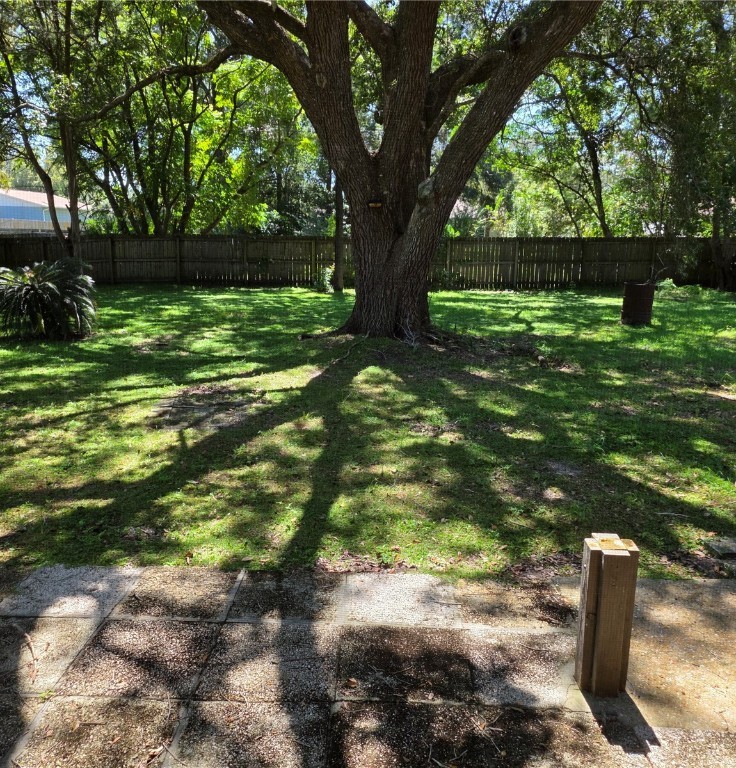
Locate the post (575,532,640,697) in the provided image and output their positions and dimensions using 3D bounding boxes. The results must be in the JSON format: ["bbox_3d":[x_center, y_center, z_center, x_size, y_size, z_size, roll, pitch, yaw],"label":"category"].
[{"bbox_3d":[0.864,0.843,2.476,0.165,0.554,0.165,1,12,4],"label":"post"}]

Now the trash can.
[{"bbox_3d":[5.466,-1.633,13.800,0.590,0.870,0.590,5,13,21],"label":"trash can"}]

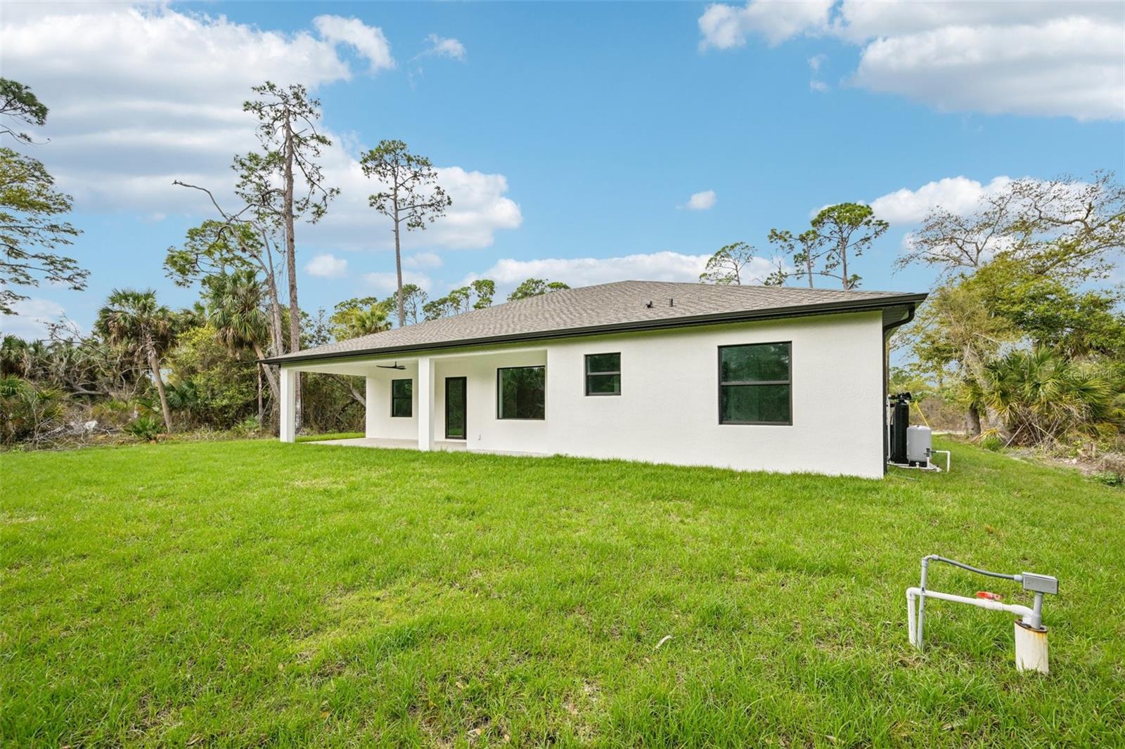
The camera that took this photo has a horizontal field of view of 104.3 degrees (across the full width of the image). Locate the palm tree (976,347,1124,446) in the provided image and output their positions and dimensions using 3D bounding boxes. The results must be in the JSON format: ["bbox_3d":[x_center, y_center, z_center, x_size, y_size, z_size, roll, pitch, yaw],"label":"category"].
[{"bbox_3d":[17.862,0.819,16.000,3.700,3.650,3.900,3,-5,-42],"label":"palm tree"}]

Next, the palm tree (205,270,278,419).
[{"bbox_3d":[-16.027,-1.237,22.000,3.500,8.100,3.500,3,-5,-35],"label":"palm tree"}]

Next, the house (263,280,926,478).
[{"bbox_3d":[1.020,-0.470,18.640,19.500,6.500,16.000,-2,-4,28],"label":"house"}]

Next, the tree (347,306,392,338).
[{"bbox_3d":[-12.822,-0.408,29.000,3.500,8.300,3.500,2,-4,-26],"label":"tree"}]

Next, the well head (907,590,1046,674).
[{"bbox_3d":[2.245,1.390,2.390,0.540,0.345,0.130,-2,-4,32],"label":"well head"}]

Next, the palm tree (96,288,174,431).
[{"bbox_3d":[-23.416,-0.771,24.000,3.600,7.900,3.600,-4,-5,45],"label":"palm tree"}]

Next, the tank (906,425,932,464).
[{"bbox_3d":[7.384,1.472,9.050,0.400,0.830,0.400,-3,-5,39],"label":"tank"}]

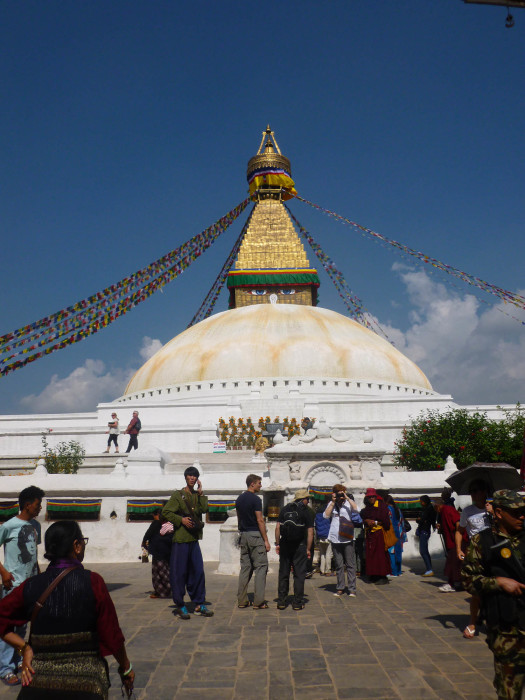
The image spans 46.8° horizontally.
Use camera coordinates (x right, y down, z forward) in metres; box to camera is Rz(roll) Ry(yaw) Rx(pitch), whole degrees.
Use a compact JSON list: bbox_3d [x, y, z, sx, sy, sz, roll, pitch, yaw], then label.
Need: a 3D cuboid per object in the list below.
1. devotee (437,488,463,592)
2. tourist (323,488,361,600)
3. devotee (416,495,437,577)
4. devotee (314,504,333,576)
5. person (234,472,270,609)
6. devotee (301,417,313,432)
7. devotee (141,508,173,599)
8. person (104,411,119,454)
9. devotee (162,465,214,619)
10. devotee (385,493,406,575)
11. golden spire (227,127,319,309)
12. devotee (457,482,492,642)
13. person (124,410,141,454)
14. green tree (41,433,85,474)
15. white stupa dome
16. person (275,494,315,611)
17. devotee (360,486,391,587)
[{"bbox_3d":[2.938,2.997,9.691,0.550,1.561,0.500,-2,-13,5],"label":"devotee"},{"bbox_3d":[1.282,3.070,9.849,0.650,1.730,0.480,-3,-14,6],"label":"tourist"},{"bbox_3d":[3.091,3.548,11.639,0.420,1.472,0.420,-2,-13,5],"label":"devotee"},{"bbox_3d":[1.202,3.739,12.013,0.450,1.356,0.420,-3,-13,10],"label":"devotee"},{"bbox_3d":[-0.137,2.652,8.514,0.520,1.773,0.420,-11,-16,37],"label":"person"},{"bbox_3d":[1.826,3.524,25.483,0.480,1.420,0.400,-6,-14,19],"label":"devotee"},{"bbox_3d":[-1.691,3.308,9.911,0.580,1.393,0.520,10,-18,-40],"label":"devotee"},{"bbox_3d":[-6.267,3.457,25.312,0.600,1.660,0.450,0,-13,-3],"label":"person"},{"bbox_3d":[-0.945,2.443,7.839,0.600,1.843,0.420,2,-13,-12],"label":"devotee"},{"bbox_3d":[2.635,3.700,12.159,0.520,1.554,0.500,-3,-14,9],"label":"devotee"},{"bbox_3d":[0.903,-13.084,61.748,8.500,21.500,8.500,-2,-13,1],"label":"golden spire"},{"bbox_3d":[2.467,2.372,7.028,0.550,1.725,0.450,0,-14,-7],"label":"devotee"},{"bbox_3d":[-5.428,3.440,25.428,0.650,1.776,0.520,-3,-14,7],"label":"person"},{"bbox_3d":[-5.903,3.171,17.782,1.300,1.500,1.100,-1,-13,0],"label":"green tree"},{"bbox_3d":[1.567,0.459,62.424,30.195,9.028,30.195,-1,-13,1],"label":"white stupa dome"},{"bbox_3d":[0.425,2.765,8.457,0.550,1.543,0.500,-4,-13,15],"label":"person"},{"bbox_3d":[2.077,3.393,11.104,0.600,1.664,0.450,-4,-14,11],"label":"devotee"}]

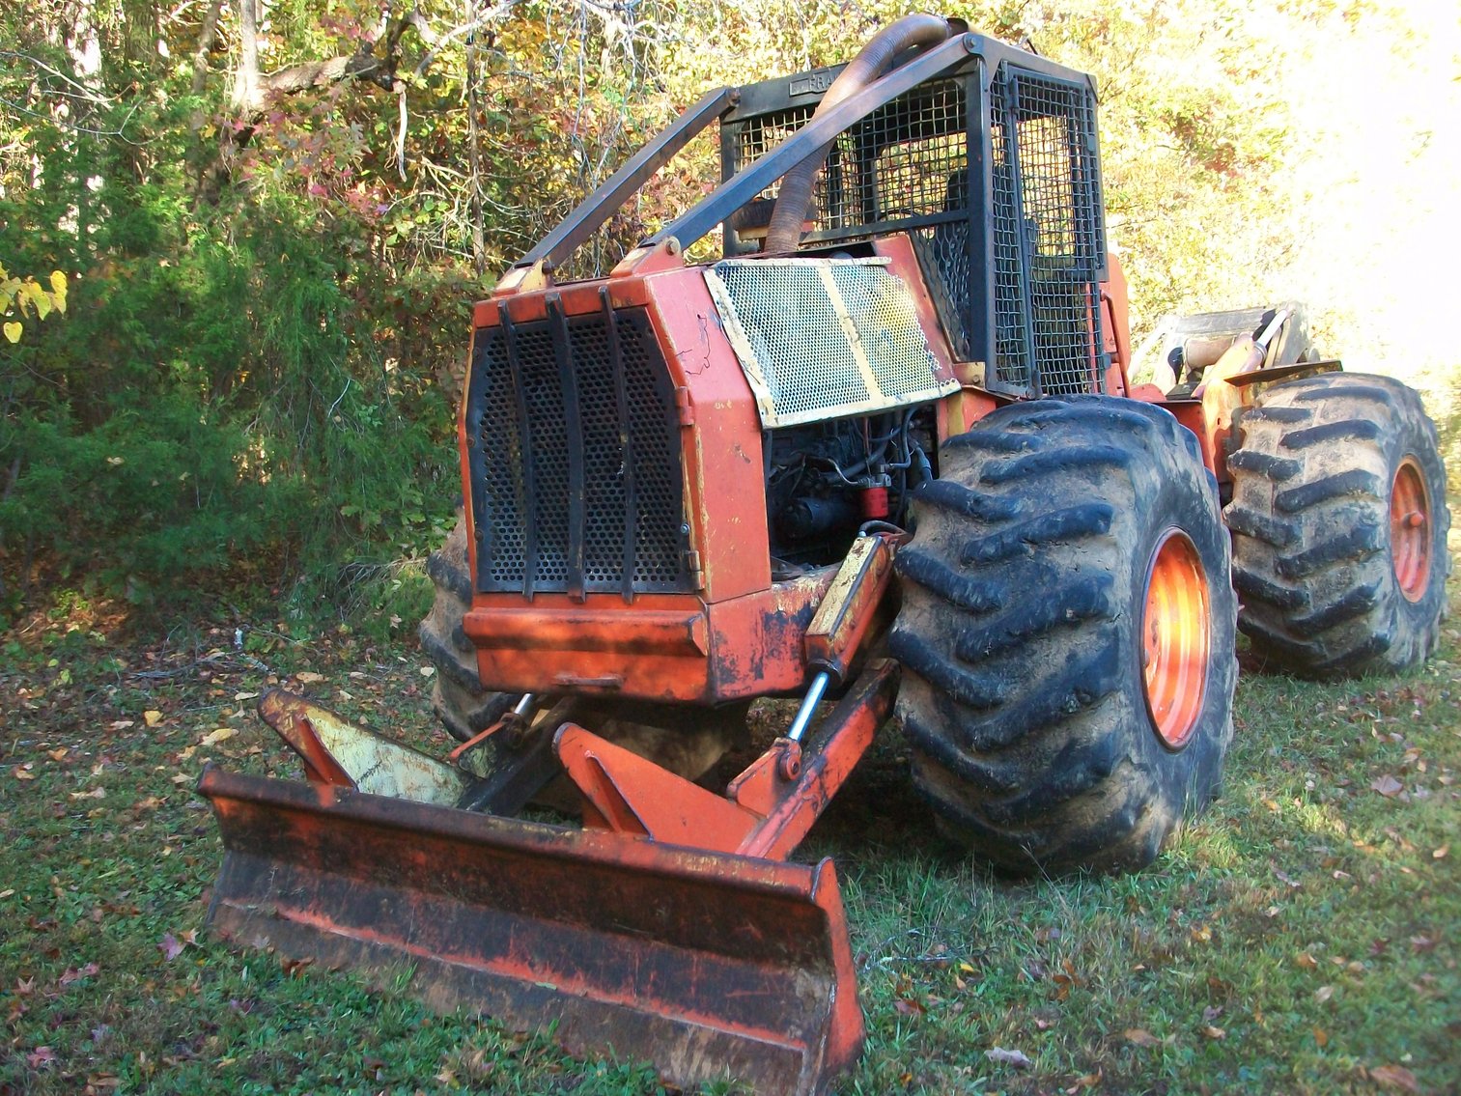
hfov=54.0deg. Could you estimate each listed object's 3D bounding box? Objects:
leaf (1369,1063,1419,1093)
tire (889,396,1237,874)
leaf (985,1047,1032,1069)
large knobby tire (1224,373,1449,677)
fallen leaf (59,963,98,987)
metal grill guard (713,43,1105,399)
[{"bbox_3d":[1.462,1.169,3.164,0.070,0.020,0.100,-8,7,-35],"label":"leaf"},{"bbox_3d":[1.166,0.283,4.774,0.710,1.520,1.540,0,7,34],"label":"tire"},{"bbox_3d":[0.656,1.204,3.389,0.060,0.022,0.110,-9,8,-42],"label":"leaf"},{"bbox_3d":[3.112,-0.101,7.271,0.710,1.520,1.540,1,7,40],"label":"large knobby tire"},{"bbox_3d":[-1.977,1.295,4.354,0.065,0.022,0.115,-1,7,31],"label":"fallen leaf"},{"bbox_3d":[0.775,-1.270,5.990,1.120,1.270,1.200,0,7,36],"label":"metal grill guard"}]

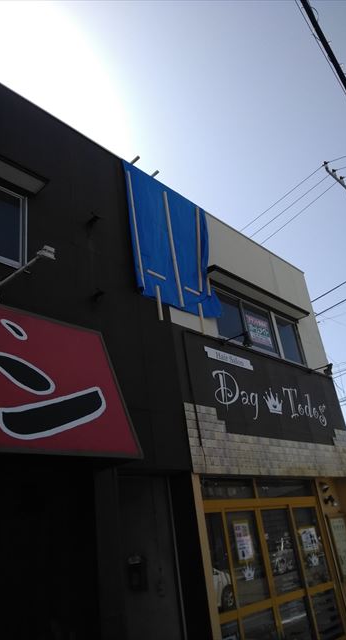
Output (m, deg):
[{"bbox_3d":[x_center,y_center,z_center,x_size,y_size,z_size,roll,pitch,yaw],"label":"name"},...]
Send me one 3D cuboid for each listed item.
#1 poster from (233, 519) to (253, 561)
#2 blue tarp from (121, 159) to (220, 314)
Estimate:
[{"bbox_3d":[0.928,2.843,6.420,0.020,0.449,0.327,-27,-31,35],"label":"poster"},{"bbox_3d":[0.073,-1.079,7.173,0.180,2.164,1.831,-27,-31,35],"label":"blue tarp"}]

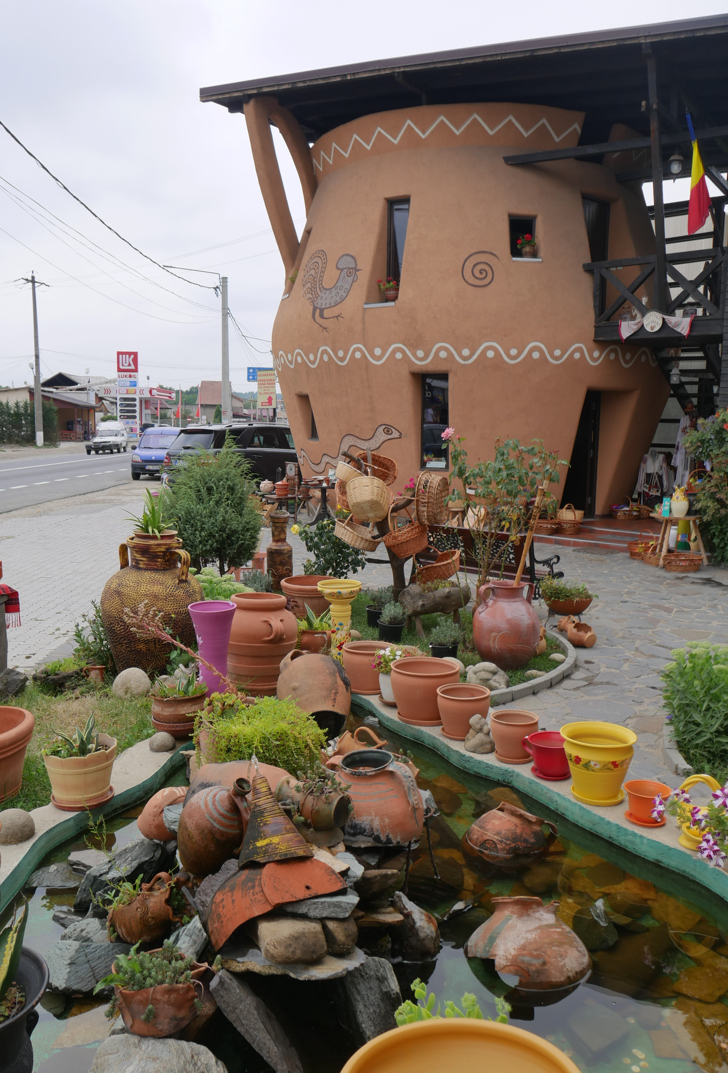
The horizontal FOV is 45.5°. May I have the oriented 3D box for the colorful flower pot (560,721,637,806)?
[{"bbox_3d":[1.043,1.023,3.891,0.330,0.295,0.330,2,7,15],"label":"colorful flower pot"}]

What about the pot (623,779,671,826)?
[{"bbox_3d":[1.202,1.129,3.685,0.192,0.135,0.192,3,7,19],"label":"pot"}]

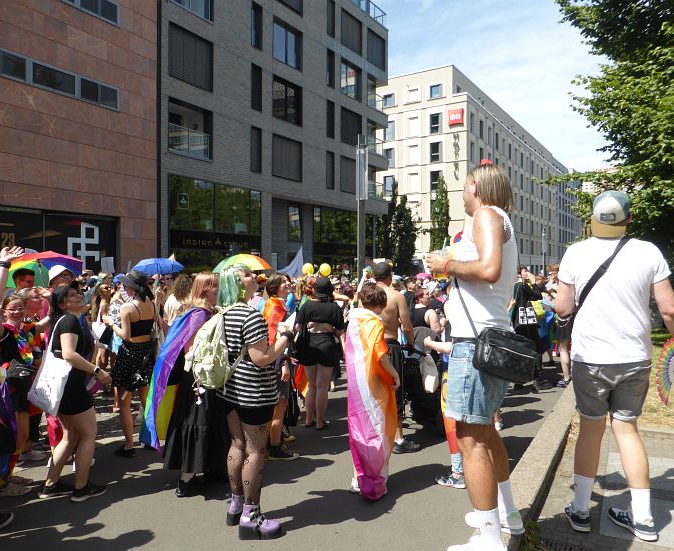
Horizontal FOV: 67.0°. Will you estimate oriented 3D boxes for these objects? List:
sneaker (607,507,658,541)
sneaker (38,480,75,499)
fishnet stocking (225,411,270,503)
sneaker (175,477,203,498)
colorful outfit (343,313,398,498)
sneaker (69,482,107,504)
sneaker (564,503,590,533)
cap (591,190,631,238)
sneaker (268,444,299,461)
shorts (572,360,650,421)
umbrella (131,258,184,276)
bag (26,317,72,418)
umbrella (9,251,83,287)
[{"bbox_3d":[1.595,1.304,2.750,0.110,0.115,0.295,0,0,-15],"label":"sneaker"},{"bbox_3d":[-2.081,1.576,3.790,0.275,0.110,0.100,0,0,-25],"label":"sneaker"},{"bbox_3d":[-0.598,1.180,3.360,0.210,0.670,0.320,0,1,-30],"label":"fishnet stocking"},{"bbox_3d":[-1.120,1.610,3.920,0.260,0.110,0.100,0,1,-38],"label":"sneaker"},{"bbox_3d":[0.248,0.948,3.770,0.410,1.370,0.330,0,0,38],"label":"colorful outfit"},{"bbox_3d":[-1.880,1.617,3.865,0.262,0.095,0.100,-1,1,-43],"label":"sneaker"},{"bbox_3d":[1.298,1.288,2.745,0.105,0.105,0.280,0,1,9],"label":"sneaker"},{"bbox_3d":[1.425,-0.322,2.650,0.175,0.155,0.270,0,28,40],"label":"cap"},{"bbox_3d":[-0.492,1.613,4.640,0.290,0.140,0.105,0,1,-2],"label":"sneaker"},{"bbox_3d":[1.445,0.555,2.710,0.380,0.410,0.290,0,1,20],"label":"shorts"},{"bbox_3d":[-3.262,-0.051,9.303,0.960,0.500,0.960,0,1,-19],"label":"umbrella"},{"bbox_3d":[-2.116,0.679,3.760,0.290,0.720,0.130,15,-8,-37],"label":"bag"},{"bbox_3d":[-3.980,0.030,6.850,0.970,0.550,0.970,-7,-34,-34],"label":"umbrella"}]

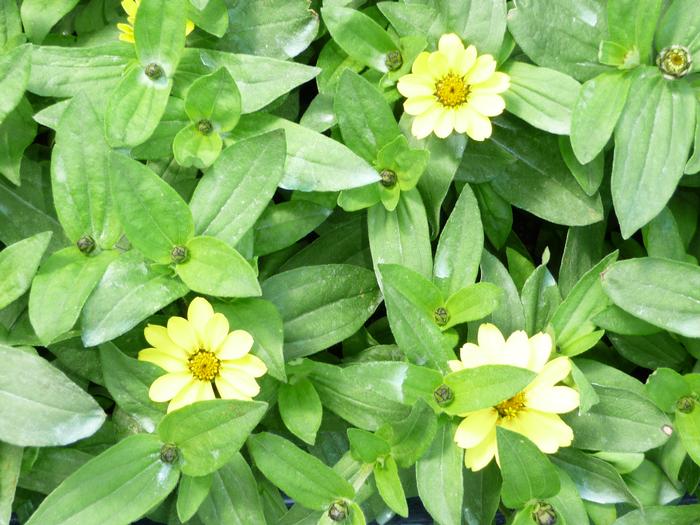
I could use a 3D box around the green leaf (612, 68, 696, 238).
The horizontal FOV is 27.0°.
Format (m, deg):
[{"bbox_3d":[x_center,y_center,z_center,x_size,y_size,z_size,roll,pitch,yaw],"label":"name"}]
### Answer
[{"bbox_3d":[0.135,-0.049,0.665,0.033,0.015,0.082,12,75,8],"label":"green leaf"}]

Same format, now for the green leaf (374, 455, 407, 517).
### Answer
[{"bbox_3d":[0.018,0.091,0.589,0.011,0.006,0.026,-22,68,-7],"label":"green leaf"}]

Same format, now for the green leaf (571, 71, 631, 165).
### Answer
[{"bbox_3d":[0.114,-0.065,0.659,0.020,0.012,0.047,26,79,10],"label":"green leaf"}]

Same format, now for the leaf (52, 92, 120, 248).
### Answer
[{"bbox_3d":[-0.115,-0.041,0.640,0.030,0.012,0.081,-7,63,-7],"label":"leaf"}]

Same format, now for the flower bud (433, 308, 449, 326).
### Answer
[{"bbox_3d":[0.043,0.026,0.695,0.009,0.009,0.009,0,70,0],"label":"flower bud"}]

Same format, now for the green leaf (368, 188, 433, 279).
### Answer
[{"bbox_3d":[0.022,-0.009,0.637,0.027,0.012,0.054,-7,68,-2],"label":"green leaf"}]

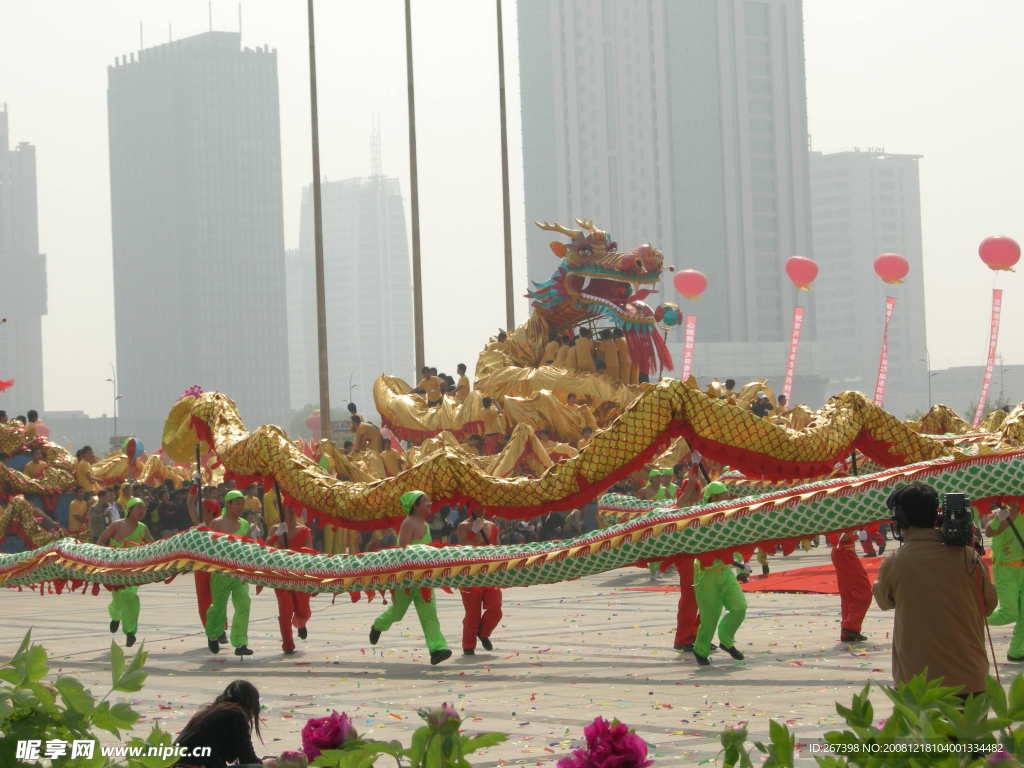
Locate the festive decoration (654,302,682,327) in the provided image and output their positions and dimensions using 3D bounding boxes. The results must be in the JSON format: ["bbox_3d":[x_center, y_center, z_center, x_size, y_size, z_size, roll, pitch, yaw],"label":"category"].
[{"bbox_3d":[3.287,-1.449,64.000,0.570,0.520,0.570,-2,-2,0],"label":"festive decoration"}]

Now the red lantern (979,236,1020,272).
[{"bbox_3d":[25.146,-6.699,157.000,2.120,1.800,2.120,-2,-2,0],"label":"red lantern"}]

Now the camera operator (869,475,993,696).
[{"bbox_3d":[2.011,1.326,14.400,0.620,1.730,0.500,-2,-1,5],"label":"camera operator"}]

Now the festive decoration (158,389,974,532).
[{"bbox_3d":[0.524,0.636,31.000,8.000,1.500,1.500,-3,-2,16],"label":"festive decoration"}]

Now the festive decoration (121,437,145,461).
[{"bbox_3d":[-7.598,1.291,61.000,0.480,0.480,0.480,-2,-2,0],"label":"festive decoration"}]

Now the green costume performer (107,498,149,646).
[{"bbox_3d":[-4.291,2.103,34.000,0.550,1.660,0.500,-1,-2,-38],"label":"green costume performer"}]

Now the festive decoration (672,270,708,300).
[{"bbox_3d":[11.392,-6.368,195.000,2.100,1.950,2.100,-2,-2,0],"label":"festive decoration"}]

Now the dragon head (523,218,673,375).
[{"bbox_3d":[1.831,-1.789,64.500,2.600,3.200,1.700,-3,-2,28],"label":"dragon head"}]

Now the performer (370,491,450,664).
[{"bbox_3d":[-0.966,1.842,29.000,0.720,1.670,0.500,-2,-1,17],"label":"performer"}]

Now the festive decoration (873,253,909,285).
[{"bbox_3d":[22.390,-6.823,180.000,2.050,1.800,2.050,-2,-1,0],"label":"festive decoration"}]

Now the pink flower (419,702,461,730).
[{"bbox_3d":[-0.143,0.655,6.000,0.075,0.060,0.075,-2,-1,0],"label":"pink flower"}]

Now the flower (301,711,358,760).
[{"bbox_3d":[-0.361,0.693,6.000,0.110,0.100,0.110,-2,-1,0],"label":"flower"}]

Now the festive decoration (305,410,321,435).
[{"bbox_3d":[-17.003,3.348,265.000,2.050,1.950,2.050,-2,-2,0],"label":"festive decoration"}]

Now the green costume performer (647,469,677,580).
[{"bbox_3d":[2.193,2.090,45.000,0.500,1.660,0.500,-3,-2,37],"label":"green costume performer"}]

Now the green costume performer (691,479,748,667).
[{"bbox_3d":[1.879,1.741,28.000,0.550,1.680,0.500,-3,-2,41],"label":"green costume performer"}]

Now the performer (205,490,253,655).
[{"bbox_3d":[-2.922,1.937,31.400,0.500,1.670,0.420,-1,-3,-40],"label":"performer"}]

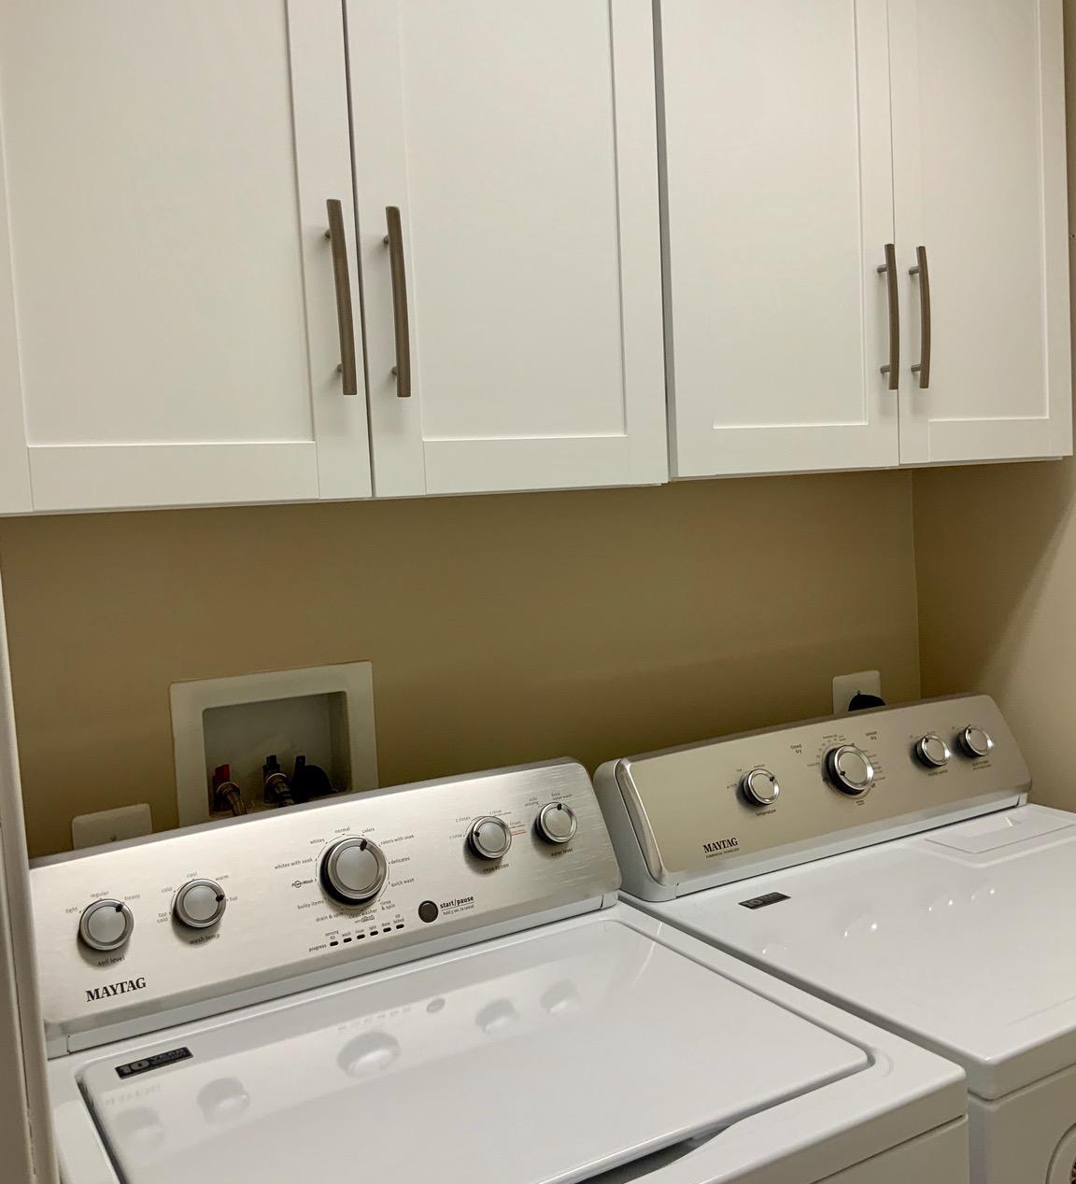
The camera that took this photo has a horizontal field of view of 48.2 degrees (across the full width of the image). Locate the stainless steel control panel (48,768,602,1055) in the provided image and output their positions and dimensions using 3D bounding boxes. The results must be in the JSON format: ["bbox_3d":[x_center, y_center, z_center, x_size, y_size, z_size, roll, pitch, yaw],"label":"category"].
[{"bbox_3d":[-0.226,0.334,1.374,0.698,0.170,0.117,-6,6,-30],"label":"stainless steel control panel"}]

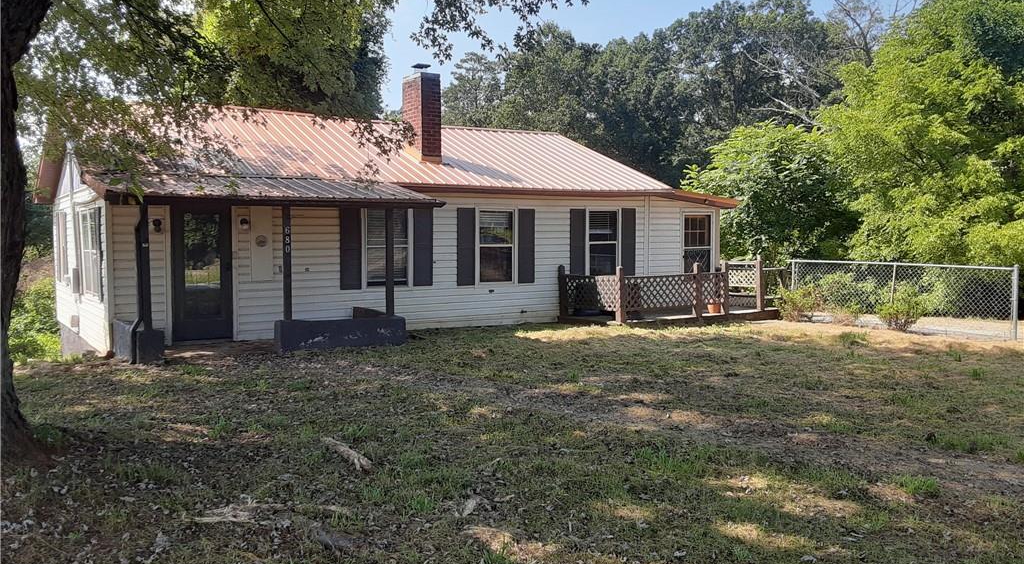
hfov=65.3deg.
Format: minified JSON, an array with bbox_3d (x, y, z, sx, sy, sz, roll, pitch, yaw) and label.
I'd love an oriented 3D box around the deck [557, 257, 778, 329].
[{"bbox_3d":[3.302,0.144,16.287,4.580,1.250,1.820,-3,5,-33],"label":"deck"}]

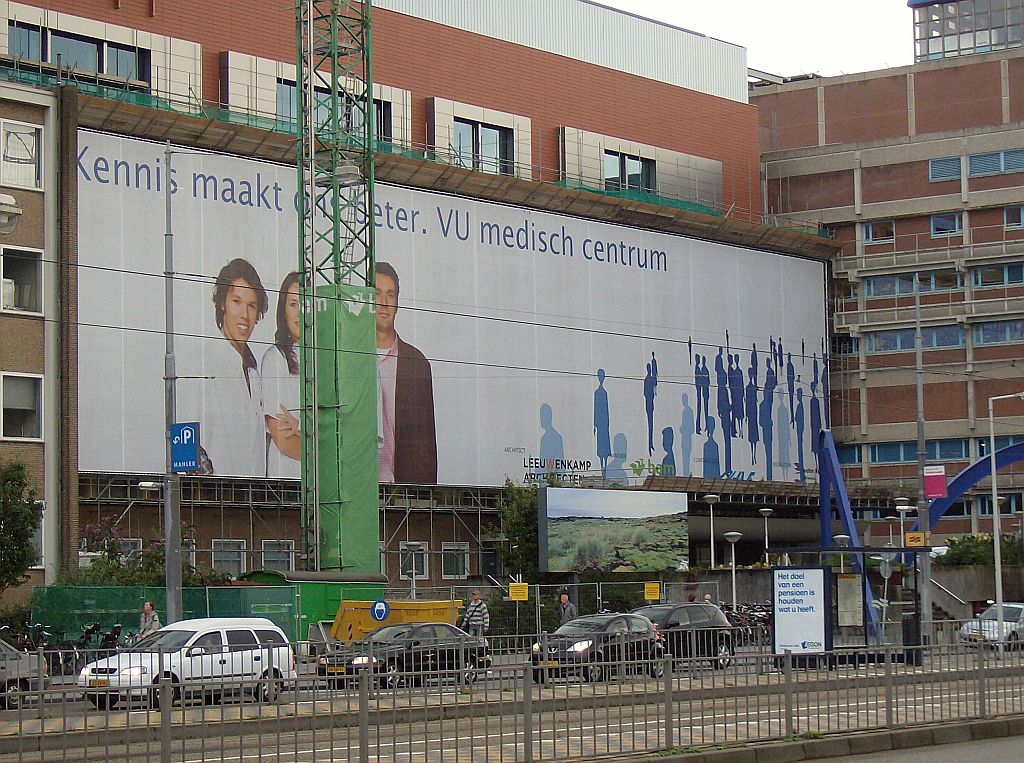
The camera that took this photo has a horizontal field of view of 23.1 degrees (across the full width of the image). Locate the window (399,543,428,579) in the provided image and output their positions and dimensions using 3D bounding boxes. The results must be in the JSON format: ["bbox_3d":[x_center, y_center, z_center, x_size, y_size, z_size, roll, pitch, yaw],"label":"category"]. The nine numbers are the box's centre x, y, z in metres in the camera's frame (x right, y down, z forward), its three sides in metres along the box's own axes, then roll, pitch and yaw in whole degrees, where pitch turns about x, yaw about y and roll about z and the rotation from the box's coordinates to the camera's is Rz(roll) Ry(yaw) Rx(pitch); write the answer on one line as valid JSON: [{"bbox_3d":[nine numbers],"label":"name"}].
[{"bbox_3d":[-3.445,6.344,88.630,0.150,1.330,1.550,-5,-6,38],"label":"window"}]

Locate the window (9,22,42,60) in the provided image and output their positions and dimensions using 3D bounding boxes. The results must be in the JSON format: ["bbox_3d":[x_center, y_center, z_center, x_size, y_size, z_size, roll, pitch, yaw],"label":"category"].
[{"bbox_3d":[-19.296,-12.983,99.602,0.200,2.500,1.900,-5,-6,37],"label":"window"}]

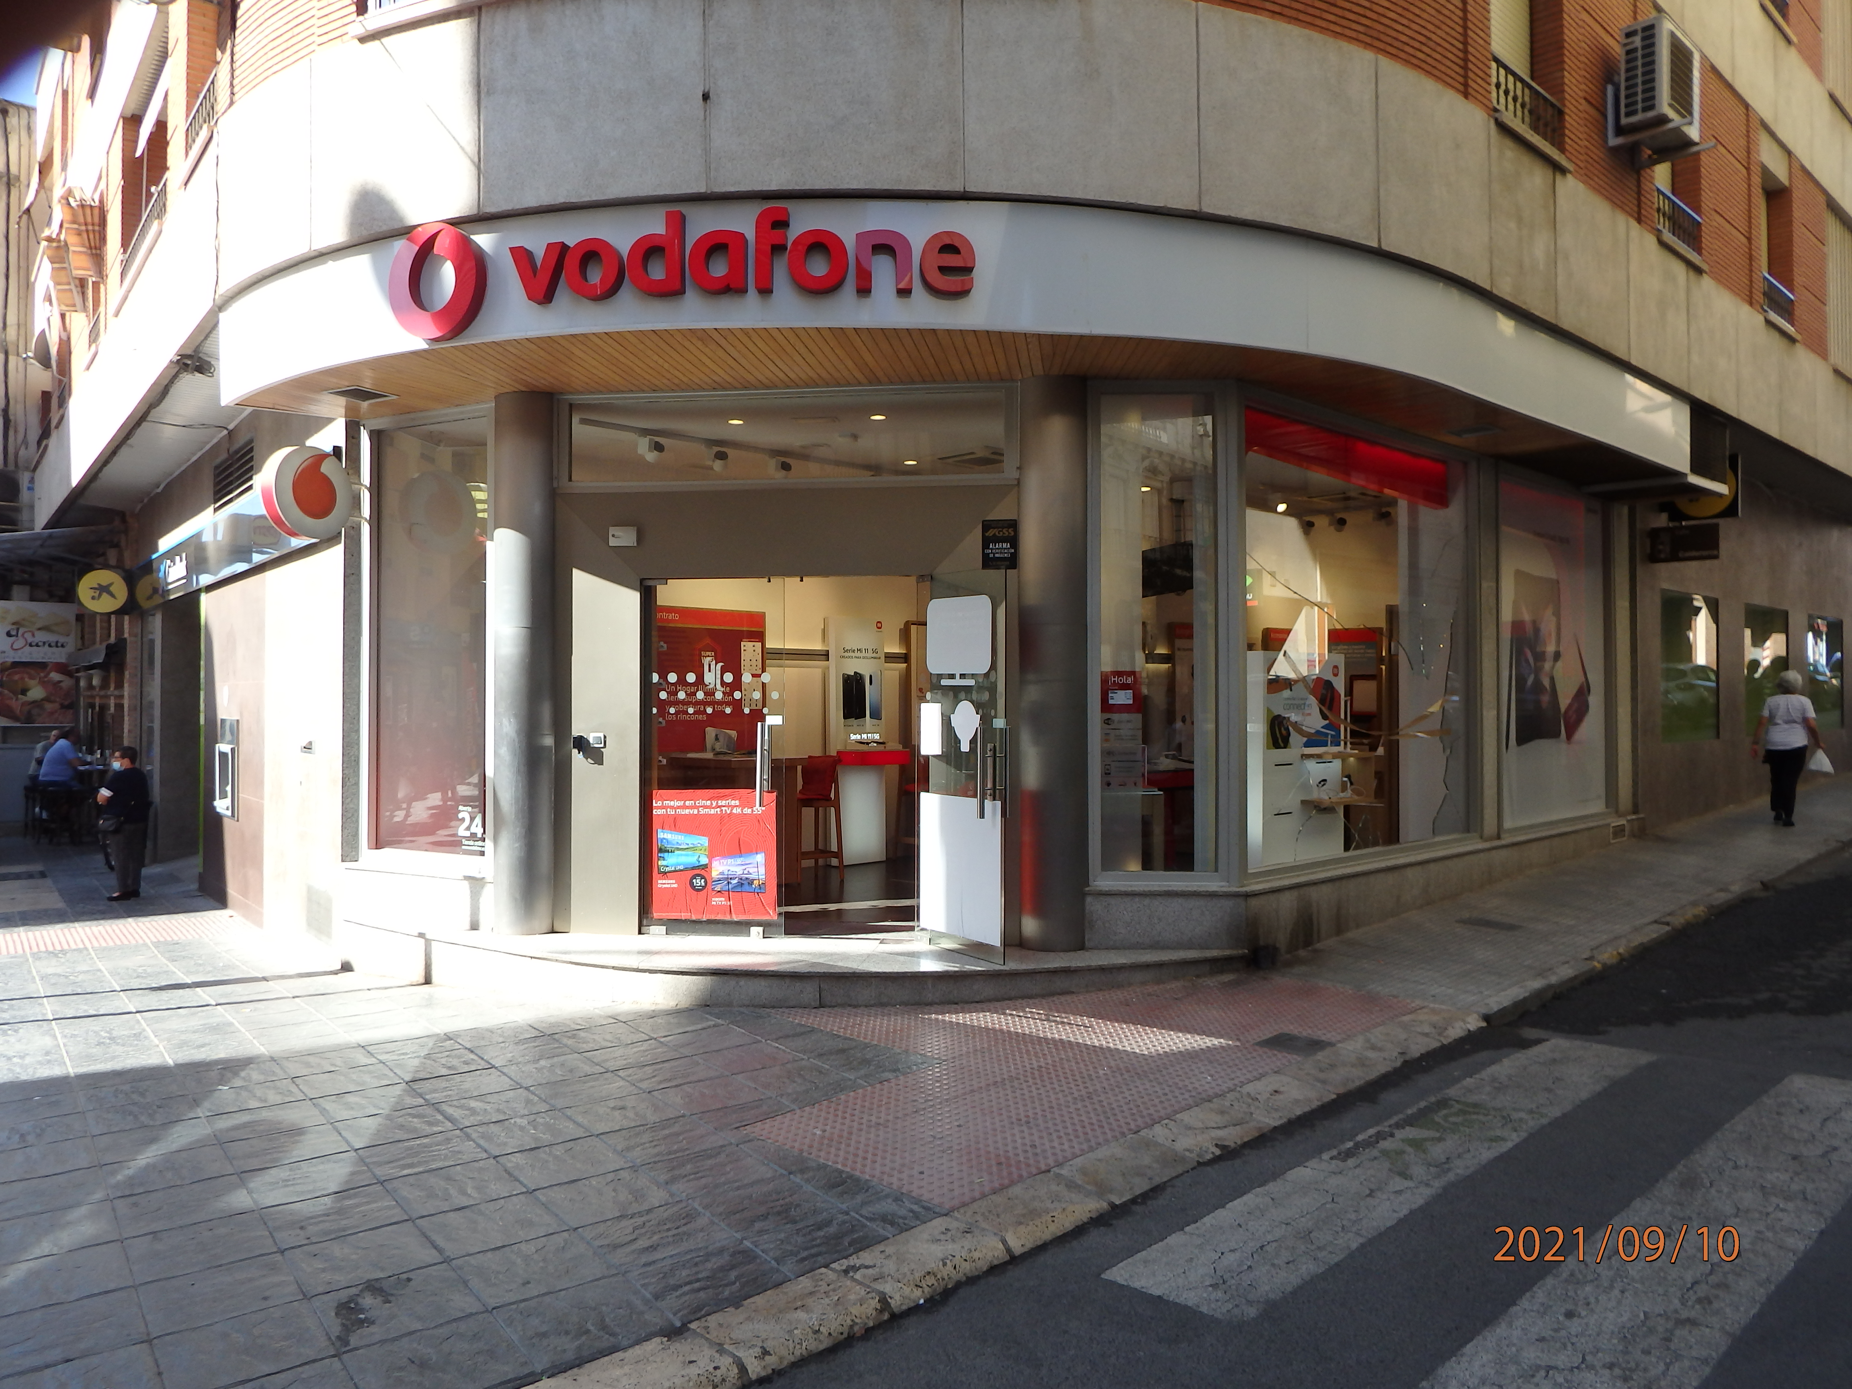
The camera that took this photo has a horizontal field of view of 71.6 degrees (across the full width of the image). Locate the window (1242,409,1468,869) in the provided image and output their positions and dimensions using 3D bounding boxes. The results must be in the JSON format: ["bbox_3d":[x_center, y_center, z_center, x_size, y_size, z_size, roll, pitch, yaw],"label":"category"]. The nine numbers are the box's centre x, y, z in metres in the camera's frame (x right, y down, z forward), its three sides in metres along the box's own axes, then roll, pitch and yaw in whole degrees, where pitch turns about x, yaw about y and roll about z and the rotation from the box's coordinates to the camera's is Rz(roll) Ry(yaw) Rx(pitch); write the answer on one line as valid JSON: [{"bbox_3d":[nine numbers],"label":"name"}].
[{"bbox_3d":[2.979,-0.333,8.686,3.040,2.820,0.100,0,-1,-43],"label":"window"}]

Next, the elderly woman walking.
[{"bbox_3d":[8.483,0.525,12.706,0.520,1.540,0.400,-1,-1,43],"label":"elderly woman walking"}]

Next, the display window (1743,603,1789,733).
[{"bbox_3d":[10.200,-0.284,15.550,1.950,1.520,0.100,0,0,-44],"label":"display window"}]

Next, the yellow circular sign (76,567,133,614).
[{"bbox_3d":[-10.750,-1.360,16.800,0.590,0.600,0.150,0,0,-38],"label":"yellow circular sign"}]

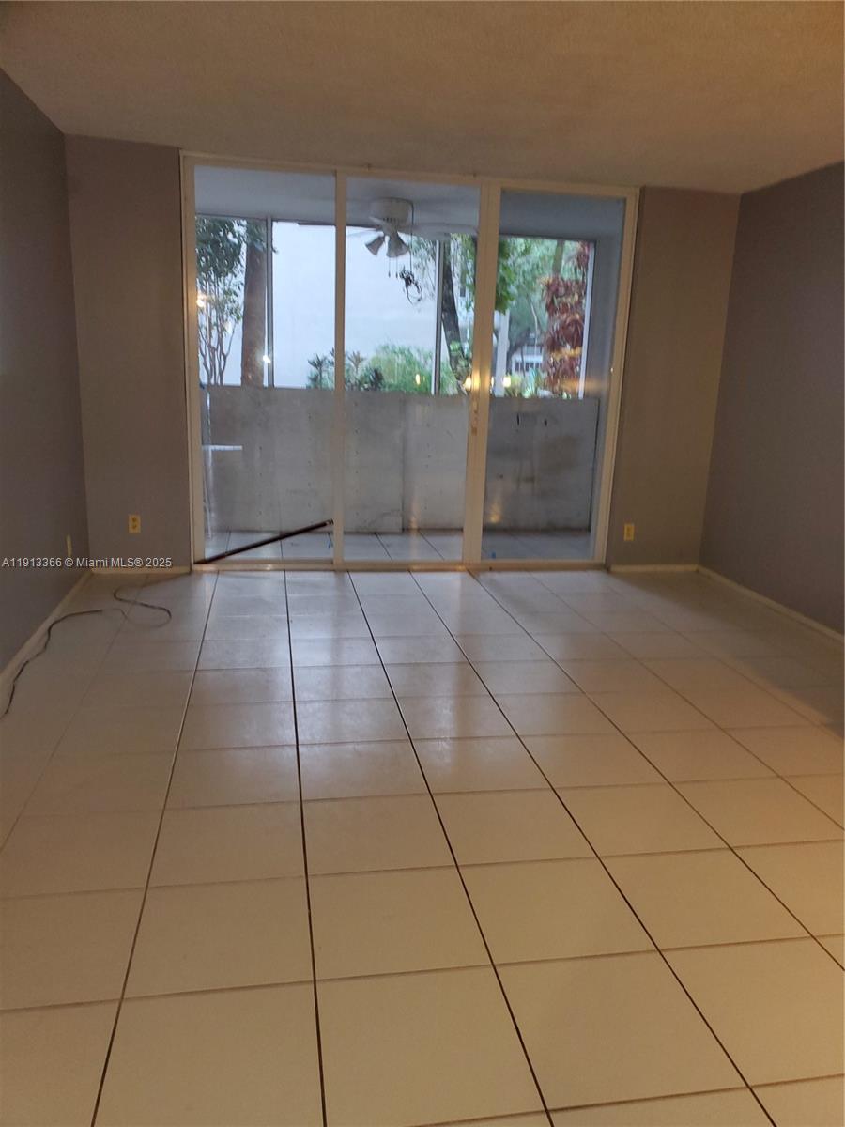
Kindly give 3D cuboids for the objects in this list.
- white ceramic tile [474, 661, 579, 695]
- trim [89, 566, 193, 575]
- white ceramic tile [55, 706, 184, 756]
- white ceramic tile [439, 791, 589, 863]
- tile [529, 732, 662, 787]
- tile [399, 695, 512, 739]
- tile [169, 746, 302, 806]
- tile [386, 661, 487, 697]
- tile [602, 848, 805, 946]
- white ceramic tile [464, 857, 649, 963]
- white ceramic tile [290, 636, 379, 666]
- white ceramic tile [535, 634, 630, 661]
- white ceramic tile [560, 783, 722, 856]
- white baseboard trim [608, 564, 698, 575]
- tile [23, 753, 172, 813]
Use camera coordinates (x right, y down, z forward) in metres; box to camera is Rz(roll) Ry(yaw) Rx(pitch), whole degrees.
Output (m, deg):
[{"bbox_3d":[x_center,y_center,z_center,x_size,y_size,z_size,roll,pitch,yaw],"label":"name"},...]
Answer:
[{"bbox_3d":[0.458,0.508,3.731,0.402,0.010,0.394,0,14,-10],"label":"white ceramic tile"},{"bbox_3d":[-1.741,0.036,5.250,0.592,0.050,0.013,0,14,-10],"label":"trim"},{"bbox_3d":[-1.077,0.605,3.077,0.395,0.010,0.382,0,14,-10],"label":"white ceramic tile"},{"bbox_3d":[0.261,0.787,2.543,0.395,0.010,0.382,0,14,-10],"label":"white ceramic tile"},{"bbox_3d":[0.593,0.694,2.992,0.395,0.010,0.382,0,14,-10],"label":"tile"},{"bbox_3d":[0.125,0.604,3.306,0.400,0.010,0.394,0,14,-10],"label":"tile"},{"bbox_3d":[-0.610,0.698,2.782,0.400,0.010,0.394,0,14,-10],"label":"tile"},{"bbox_3d":[0.056,0.510,3.671,0.395,0.010,0.382,0,14,-10],"label":"tile"},{"bbox_3d":[0.732,0.880,2.242,0.400,0.010,0.394,0,14,-10],"label":"tile"},{"bbox_3d":[0.334,0.886,2.183,0.400,0.010,0.390,0,14,-10],"label":"white ceramic tile"},{"bbox_3d":[-0.413,0.420,3.991,0.400,0.010,0.394,0,14,-10],"label":"white ceramic tile"},{"bbox_3d":[0.788,0.415,4.193,0.395,0.010,0.382,0,14,-10],"label":"white ceramic tile"},{"bbox_3d":[0.664,0.787,2.621,0.400,0.010,0.394,0,14,-10],"label":"white ceramic tile"},{"bbox_3d":[1.599,0.038,5.815,0.641,0.050,0.013,0,14,-10],"label":"white baseboard trim"},{"bbox_3d":[-1.008,0.697,2.692,0.402,0.010,0.394,0,14,-10],"label":"tile"}]

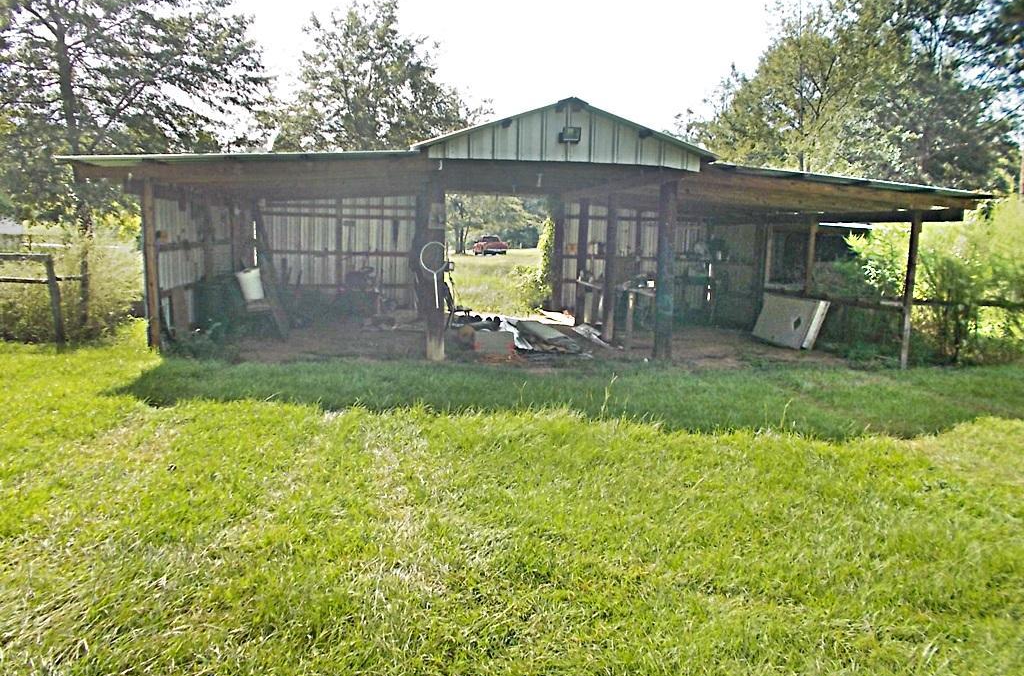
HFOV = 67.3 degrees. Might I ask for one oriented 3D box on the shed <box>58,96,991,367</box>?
[{"bbox_3d":[0.259,-1.662,12.268,11.850,3.300,5.500,1,7,-7],"label":"shed"}]

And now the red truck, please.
[{"bbox_3d":[-1.857,-8.267,68.000,1.950,1.780,5.300,0,7,-15],"label":"red truck"}]

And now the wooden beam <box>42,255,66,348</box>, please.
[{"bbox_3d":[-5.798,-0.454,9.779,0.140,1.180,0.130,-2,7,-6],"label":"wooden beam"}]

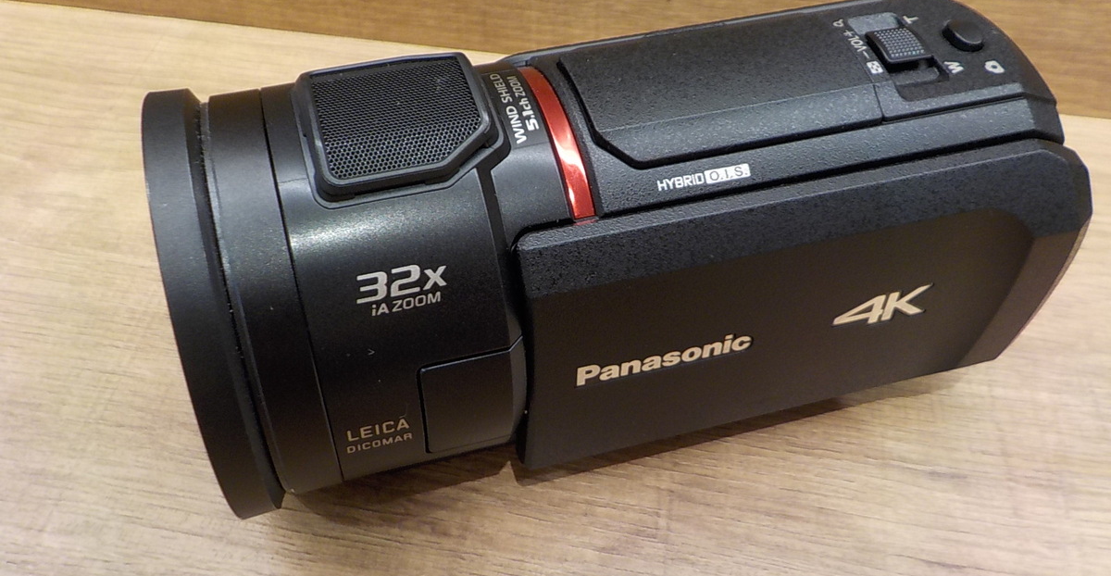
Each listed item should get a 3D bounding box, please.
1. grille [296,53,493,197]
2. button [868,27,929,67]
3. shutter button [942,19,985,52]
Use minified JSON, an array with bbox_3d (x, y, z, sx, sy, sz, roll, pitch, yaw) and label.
[{"bbox_3d":[-0.024,-0.024,0.144,0.027,0.004,0.028,-12,49,-14],"label":"grille"},{"bbox_3d":[0.058,-0.040,0.162,0.008,0.002,0.009,-12,50,-14],"label":"button"},{"bbox_3d":[0.070,-0.044,0.166,0.007,0.002,0.007,-12,50,-14],"label":"shutter button"}]

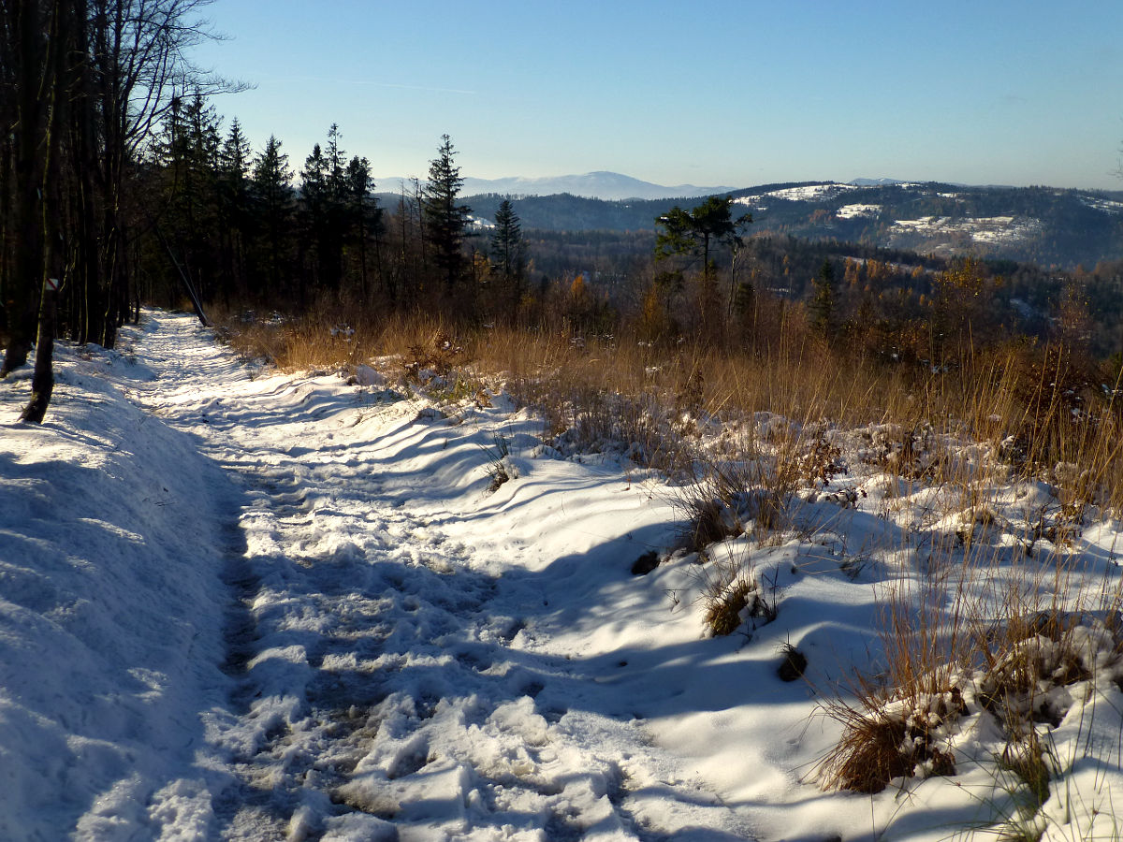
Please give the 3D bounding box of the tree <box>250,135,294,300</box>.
[{"bbox_3d":[-17.634,-12.336,77.029,2.680,9.900,2.550,-2,10,-13],"label":"tree"}]

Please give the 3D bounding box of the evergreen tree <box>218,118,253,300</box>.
[{"bbox_3d":[-20.342,-13.151,78.916,2.170,11.170,2.070,-3,10,-14],"label":"evergreen tree"}]

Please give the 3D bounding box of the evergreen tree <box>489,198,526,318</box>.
[{"bbox_3d":[-3.294,-9.910,77.459,2.250,7.280,2.130,0,10,-2],"label":"evergreen tree"}]

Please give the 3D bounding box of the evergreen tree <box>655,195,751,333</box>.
[{"bbox_3d":[6.682,-7.357,59.631,4.410,6.490,4.190,1,10,6],"label":"evergreen tree"}]

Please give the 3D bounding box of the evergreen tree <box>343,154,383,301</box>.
[{"bbox_3d":[-11.657,-11.285,74.169,2.260,8.570,2.150,-2,10,-9],"label":"evergreen tree"}]

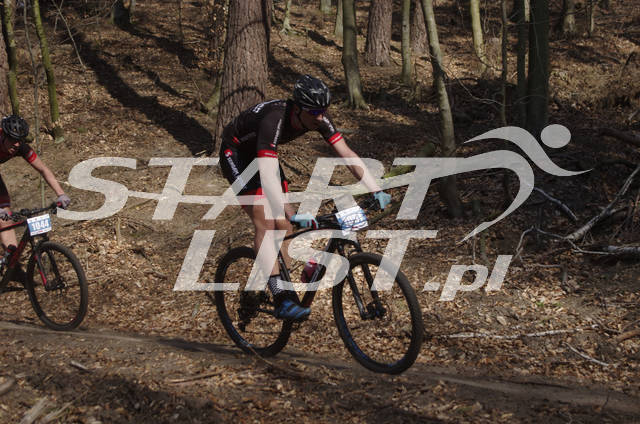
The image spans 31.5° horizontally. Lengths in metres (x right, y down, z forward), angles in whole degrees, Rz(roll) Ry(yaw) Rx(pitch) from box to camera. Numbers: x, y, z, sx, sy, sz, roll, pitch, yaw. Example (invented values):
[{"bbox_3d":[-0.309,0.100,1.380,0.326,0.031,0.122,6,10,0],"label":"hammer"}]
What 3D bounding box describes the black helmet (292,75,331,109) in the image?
[{"bbox_3d":[-0.049,-0.731,6.850,0.200,0.165,0.270,-5,23,-35],"label":"black helmet"}]

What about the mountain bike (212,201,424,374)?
[{"bbox_3d":[-0.077,0.466,7.011,0.740,1.000,1.850,-16,11,-43],"label":"mountain bike"}]

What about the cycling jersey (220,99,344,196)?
[{"bbox_3d":[-0.293,-0.400,7.009,0.600,0.560,0.800,-10,8,-43],"label":"cycling jersey"}]

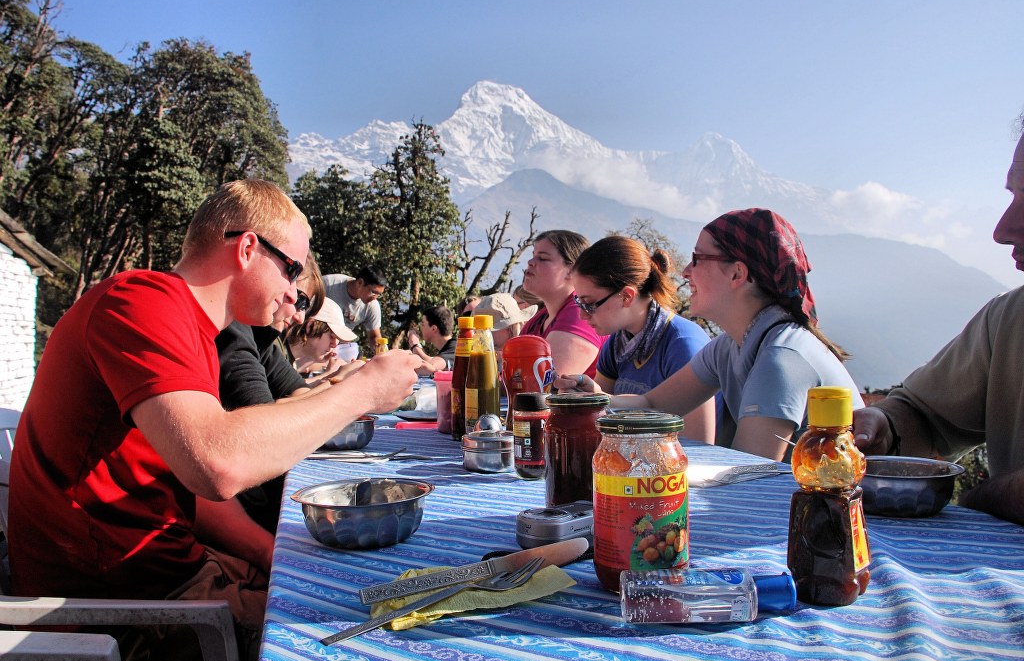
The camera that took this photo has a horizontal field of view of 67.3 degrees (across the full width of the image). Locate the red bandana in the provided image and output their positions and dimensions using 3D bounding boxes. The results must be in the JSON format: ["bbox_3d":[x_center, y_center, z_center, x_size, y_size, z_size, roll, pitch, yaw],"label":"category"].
[{"bbox_3d":[0.462,-0.119,1.430,0.215,0.215,0.170,-1,0,15],"label":"red bandana"}]

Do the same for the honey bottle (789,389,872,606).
[{"bbox_3d":[0.233,0.118,0.568,0.054,0.154,0.054,-1,-1,40],"label":"honey bottle"}]

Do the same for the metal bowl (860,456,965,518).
[{"bbox_3d":[0.422,0.174,0.851,0.136,0.047,0.136,-1,-1,27],"label":"metal bowl"}]

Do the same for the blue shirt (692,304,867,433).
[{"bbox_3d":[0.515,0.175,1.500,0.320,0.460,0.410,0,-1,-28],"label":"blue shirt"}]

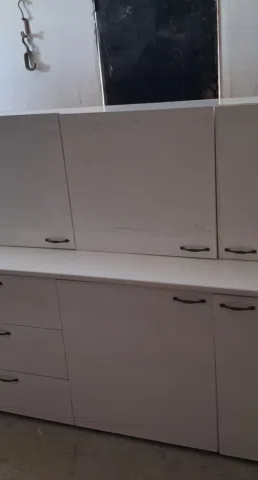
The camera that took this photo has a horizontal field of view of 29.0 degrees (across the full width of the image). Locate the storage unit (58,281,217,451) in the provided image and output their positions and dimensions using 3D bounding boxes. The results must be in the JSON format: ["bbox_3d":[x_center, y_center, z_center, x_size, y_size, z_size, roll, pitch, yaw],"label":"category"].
[{"bbox_3d":[0.130,0.432,2.277,0.650,0.722,0.557,3,20,21],"label":"storage unit"}]

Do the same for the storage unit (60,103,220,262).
[{"bbox_3d":[0.091,-0.272,2.180,0.648,0.602,0.303,3,20,21],"label":"storage unit"}]

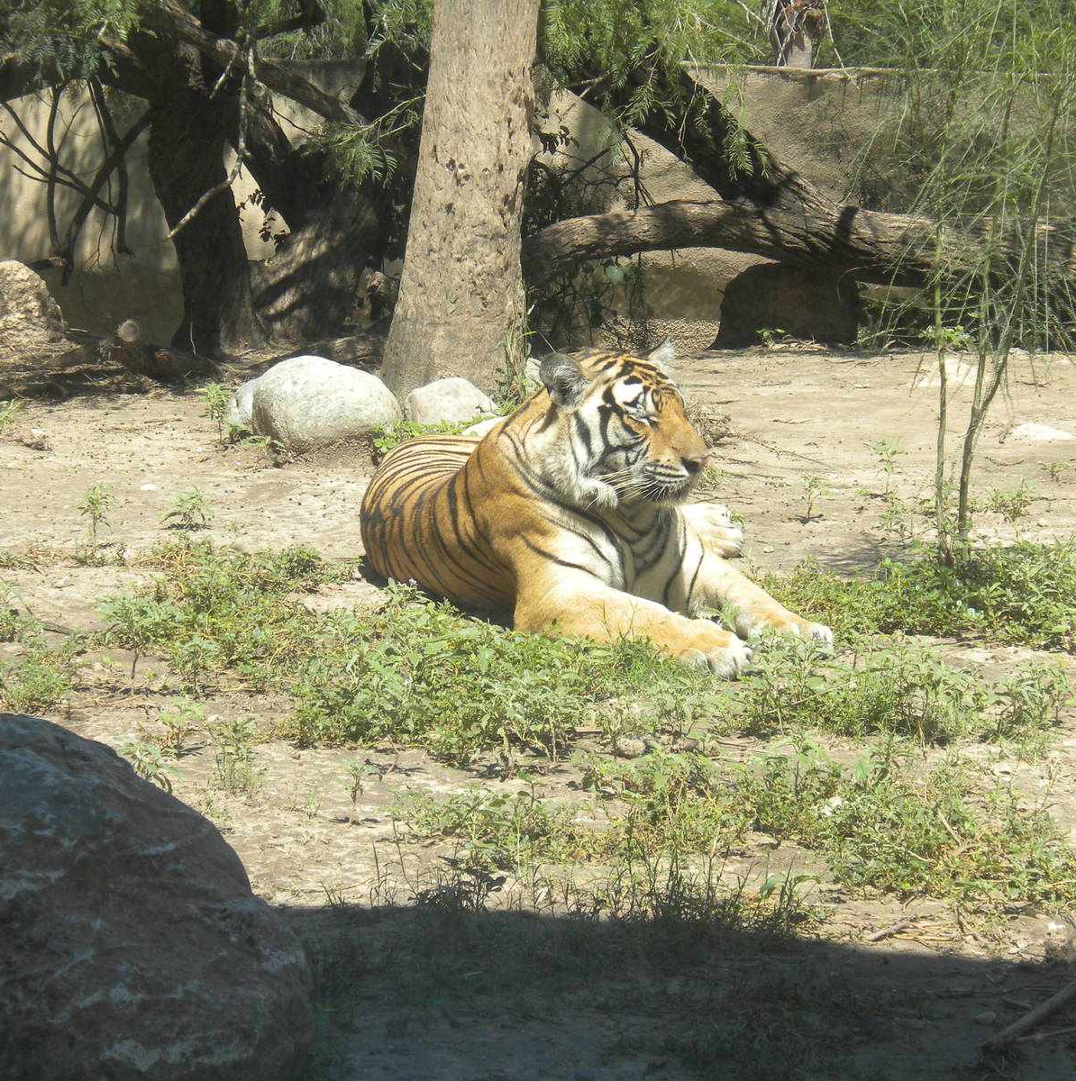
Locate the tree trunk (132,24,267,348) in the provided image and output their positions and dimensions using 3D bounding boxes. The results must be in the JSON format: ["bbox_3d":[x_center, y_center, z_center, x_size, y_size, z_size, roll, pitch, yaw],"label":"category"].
[{"bbox_3d":[-1.192,-1.249,14.694,0.420,1.170,0.330,0,9,0],"label":"tree trunk"}]

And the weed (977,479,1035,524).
[{"bbox_3d":[1.289,-0.114,11.431,0.161,0.104,0.137,0,11,0],"label":"weed"}]

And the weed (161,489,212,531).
[{"bbox_3d":[-0.910,-0.094,10.788,0.130,0.110,0.120,0,9,0],"label":"weed"}]

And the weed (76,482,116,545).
[{"bbox_3d":[-1.134,-0.068,10.694,0.101,0.159,0.091,0,10,0],"label":"weed"}]

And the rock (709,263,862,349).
[{"bbox_3d":[0.870,-0.847,14.677,0.537,0.279,0.398,0,11,0],"label":"rock"}]

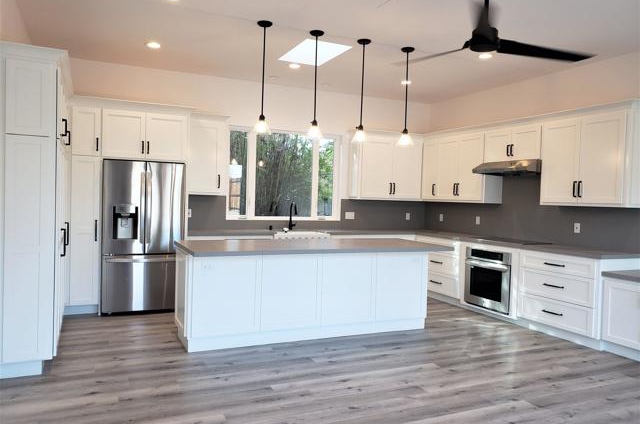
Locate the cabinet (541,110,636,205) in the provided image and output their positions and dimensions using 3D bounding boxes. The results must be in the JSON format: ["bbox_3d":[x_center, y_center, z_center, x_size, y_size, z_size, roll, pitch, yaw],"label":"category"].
[{"bbox_3d":[2.975,-0.533,5.258,0.345,0.955,1.040,1,2,-24],"label":"cabinet"}]

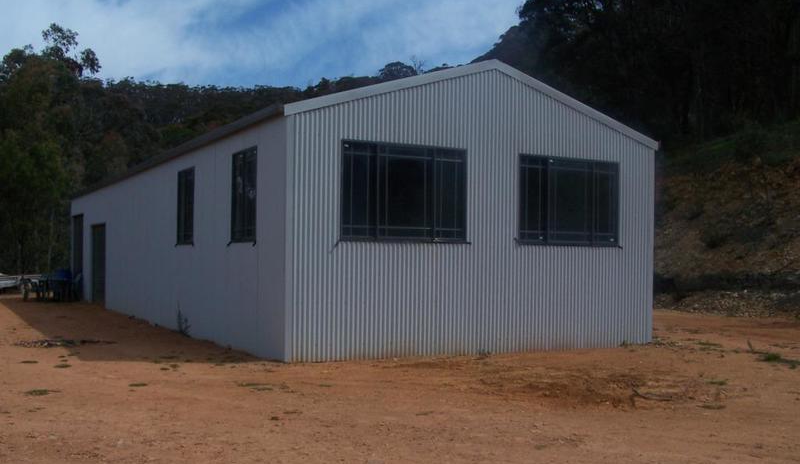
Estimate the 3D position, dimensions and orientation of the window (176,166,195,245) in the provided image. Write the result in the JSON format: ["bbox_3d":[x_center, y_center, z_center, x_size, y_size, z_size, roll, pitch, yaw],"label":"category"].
[{"bbox_3d":[-4.011,-0.468,16.542,0.100,1.418,1.084,2,-2,-30],"label":"window"}]

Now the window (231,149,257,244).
[{"bbox_3d":[-2.429,-0.560,13.788,0.100,1.434,1.116,2,-2,-30],"label":"window"}]

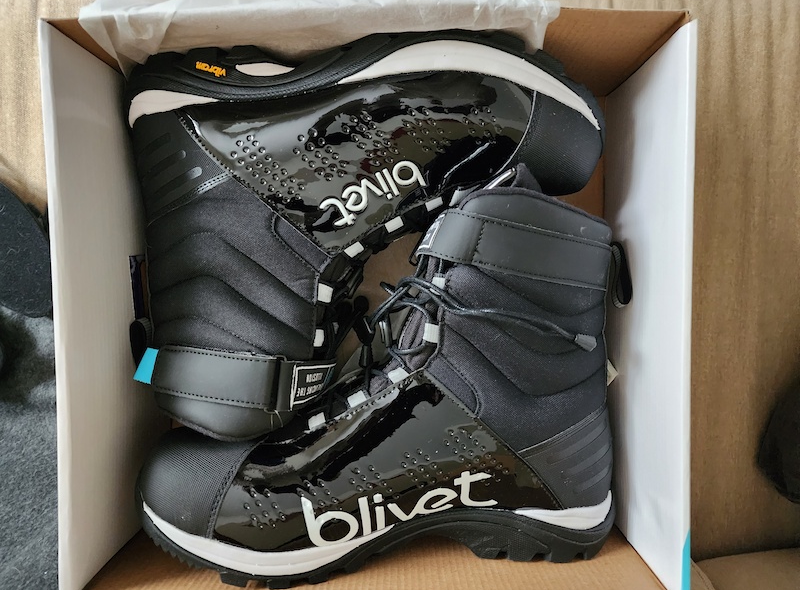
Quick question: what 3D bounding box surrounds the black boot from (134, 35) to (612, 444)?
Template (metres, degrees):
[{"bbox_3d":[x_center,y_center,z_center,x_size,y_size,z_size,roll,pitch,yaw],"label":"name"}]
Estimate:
[{"bbox_3d":[-0.021,-0.028,0.351,0.317,0.112,0.250,-2,92,1],"label":"black boot"}]

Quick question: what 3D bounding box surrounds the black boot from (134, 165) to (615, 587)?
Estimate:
[{"bbox_3d":[-0.015,0.042,0.353,0.317,0.112,0.252,-2,92,1],"label":"black boot"}]

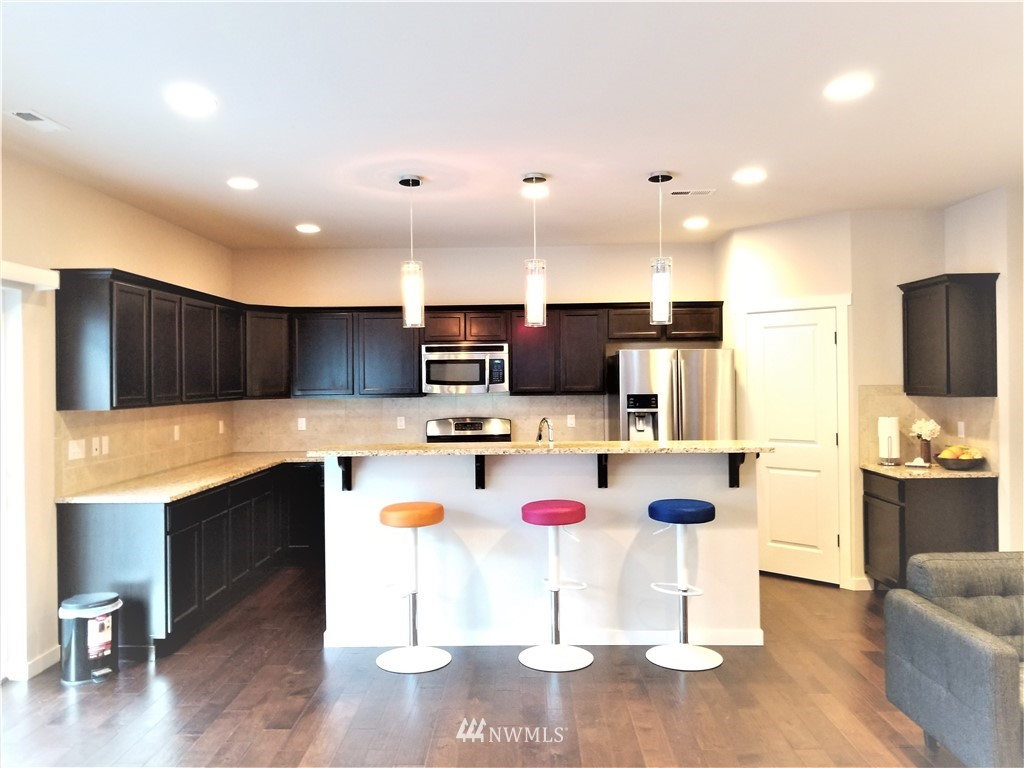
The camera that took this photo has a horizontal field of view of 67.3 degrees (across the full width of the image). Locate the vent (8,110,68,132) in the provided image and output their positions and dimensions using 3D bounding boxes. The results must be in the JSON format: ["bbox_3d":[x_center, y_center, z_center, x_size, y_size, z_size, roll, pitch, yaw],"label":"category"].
[{"bbox_3d":[-2.141,-1.181,3.485,0.145,0.020,0.290,-1,0,1],"label":"vent"}]

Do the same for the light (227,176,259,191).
[{"bbox_3d":[-1.611,-1.190,4.608,0.180,0.020,0.180,-1,0,1],"label":"light"}]

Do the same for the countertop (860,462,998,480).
[{"bbox_3d":[2.843,0.595,5.280,0.623,0.037,0.615,-1,0,1],"label":"countertop"}]

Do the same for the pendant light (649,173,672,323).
[{"bbox_3d":[0.870,-0.791,4.483,0.140,0.888,0.140,-1,0,1],"label":"pendant light"}]

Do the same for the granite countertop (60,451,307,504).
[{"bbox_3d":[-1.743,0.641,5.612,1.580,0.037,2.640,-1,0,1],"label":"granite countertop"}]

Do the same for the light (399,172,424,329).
[{"bbox_3d":[-0.580,-0.769,4.516,0.133,0.880,0.133,-1,0,1],"label":"light"}]

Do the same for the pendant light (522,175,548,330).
[{"bbox_3d":[0.138,-0.776,4.506,0.133,0.880,0.133,-1,0,1],"label":"pendant light"}]

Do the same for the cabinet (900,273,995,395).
[{"bbox_3d":[2.974,-0.311,5.264,0.343,0.795,0.625,-1,0,1],"label":"cabinet"}]

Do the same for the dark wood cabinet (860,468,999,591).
[{"bbox_3d":[2.825,1.043,5.231,0.615,0.880,0.570,-1,0,1],"label":"dark wood cabinet"}]

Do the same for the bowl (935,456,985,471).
[{"bbox_3d":[2.970,0.534,5.112,0.290,0.086,0.290,-1,0,1],"label":"bowl"}]

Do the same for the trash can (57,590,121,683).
[{"bbox_3d":[-2.236,1.348,4.083,0.235,0.410,0.280,0,0,42],"label":"trash can"}]

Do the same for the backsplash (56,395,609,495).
[{"bbox_3d":[-0.851,0.372,5.596,3.370,0.488,2.640,-1,0,1],"label":"backsplash"}]

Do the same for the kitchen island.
[{"bbox_3d":[0.171,0.940,4.713,2.570,1.169,0.980,-1,0,1],"label":"kitchen island"}]

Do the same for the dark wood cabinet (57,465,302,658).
[{"bbox_3d":[-2.209,1.099,5.519,0.630,0.875,2.430,-1,0,1],"label":"dark wood cabinet"}]

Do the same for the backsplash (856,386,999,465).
[{"bbox_3d":[2.810,0.303,5.249,0.630,0.550,0.570,-1,0,1],"label":"backsplash"}]

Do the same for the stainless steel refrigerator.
[{"bbox_3d":[1.319,0.617,6.438,0.905,1.773,0.850,-1,0,1],"label":"stainless steel refrigerator"}]

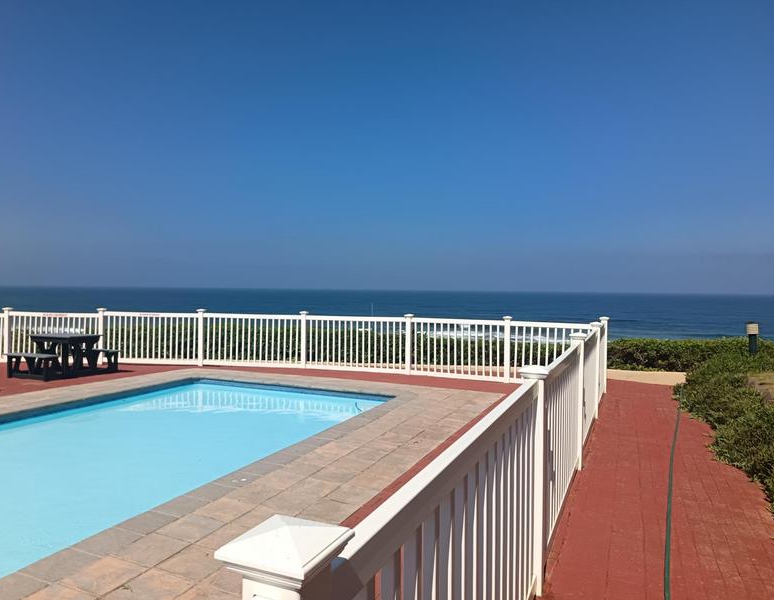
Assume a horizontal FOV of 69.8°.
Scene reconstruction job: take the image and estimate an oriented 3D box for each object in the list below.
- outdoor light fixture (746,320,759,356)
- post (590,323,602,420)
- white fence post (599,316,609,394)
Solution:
[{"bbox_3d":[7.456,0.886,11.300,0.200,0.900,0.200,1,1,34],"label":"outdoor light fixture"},{"bbox_3d":[2.581,0.878,6.860,0.127,1.200,0.127,1,1,25],"label":"post"},{"bbox_3d":[3.371,0.860,8.600,0.127,1.200,0.127,1,1,25],"label":"white fence post"}]

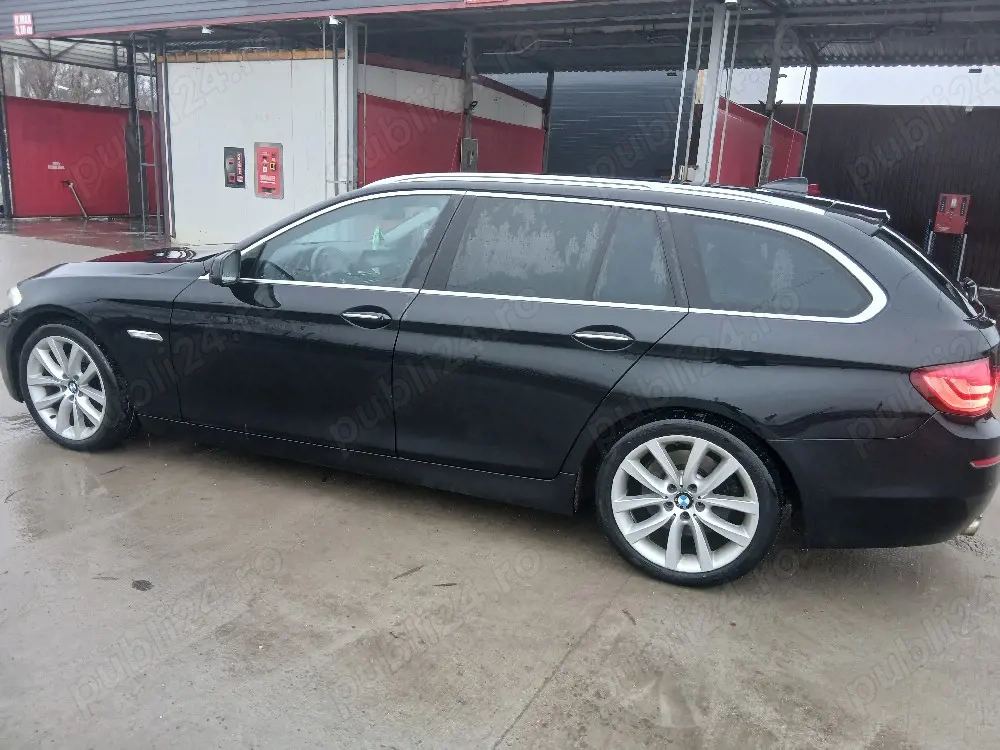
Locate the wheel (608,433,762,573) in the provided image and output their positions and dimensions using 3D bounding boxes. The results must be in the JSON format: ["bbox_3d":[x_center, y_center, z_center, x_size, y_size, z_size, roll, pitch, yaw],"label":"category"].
[{"bbox_3d":[0.694,0.449,2.789,0.520,0.520,0.210,8,15,19],"label":"wheel"}]

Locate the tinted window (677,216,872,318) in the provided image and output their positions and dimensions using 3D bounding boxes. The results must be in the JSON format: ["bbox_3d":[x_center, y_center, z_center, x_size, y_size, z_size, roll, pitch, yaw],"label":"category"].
[{"bbox_3d":[0.928,-0.378,2.600,0.670,0.350,0.050,7,-7,15],"label":"tinted window"}]

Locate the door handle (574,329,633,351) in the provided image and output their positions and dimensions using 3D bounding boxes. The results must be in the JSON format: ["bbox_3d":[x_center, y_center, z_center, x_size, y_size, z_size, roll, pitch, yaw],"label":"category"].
[{"bbox_3d":[0.368,-0.131,2.677,0.230,0.065,0.050,8,15,19],"label":"door handle"}]

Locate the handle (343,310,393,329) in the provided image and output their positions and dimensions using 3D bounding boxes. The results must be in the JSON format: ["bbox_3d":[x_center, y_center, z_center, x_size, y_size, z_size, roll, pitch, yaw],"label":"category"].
[{"bbox_3d":[-0.523,-0.227,2.989,0.230,0.065,0.050,9,15,20],"label":"handle"}]

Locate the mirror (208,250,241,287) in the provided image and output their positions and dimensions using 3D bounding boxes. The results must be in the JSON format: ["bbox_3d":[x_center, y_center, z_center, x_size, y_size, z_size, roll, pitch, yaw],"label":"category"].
[{"bbox_3d":[-1.154,-0.444,3.142,0.145,0.155,0.195,7,15,13],"label":"mirror"}]

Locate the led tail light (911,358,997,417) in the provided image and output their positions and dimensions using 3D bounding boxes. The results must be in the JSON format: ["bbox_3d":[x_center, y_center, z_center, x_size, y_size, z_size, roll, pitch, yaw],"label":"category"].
[{"bbox_3d":[1.469,0.031,2.450,0.275,0.200,0.210,10,16,25],"label":"led tail light"}]

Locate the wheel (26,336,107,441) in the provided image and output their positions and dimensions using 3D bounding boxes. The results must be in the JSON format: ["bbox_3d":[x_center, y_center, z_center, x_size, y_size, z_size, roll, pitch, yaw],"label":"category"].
[{"bbox_3d":[-2.086,0.048,3.749,0.520,0.520,0.210,8,15,20],"label":"wheel"}]

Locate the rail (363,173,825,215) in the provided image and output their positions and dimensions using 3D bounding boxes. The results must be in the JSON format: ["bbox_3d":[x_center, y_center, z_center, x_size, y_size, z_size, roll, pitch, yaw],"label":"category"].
[{"bbox_3d":[0.285,-0.726,2.918,1.830,0.090,0.070,8,15,19],"label":"rail"}]

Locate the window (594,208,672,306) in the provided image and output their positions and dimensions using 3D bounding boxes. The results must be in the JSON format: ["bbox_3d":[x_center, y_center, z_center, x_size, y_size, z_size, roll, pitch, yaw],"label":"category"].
[{"bbox_3d":[0.511,-0.427,2.735,0.285,0.360,0.040,8,-7,18],"label":"window"}]

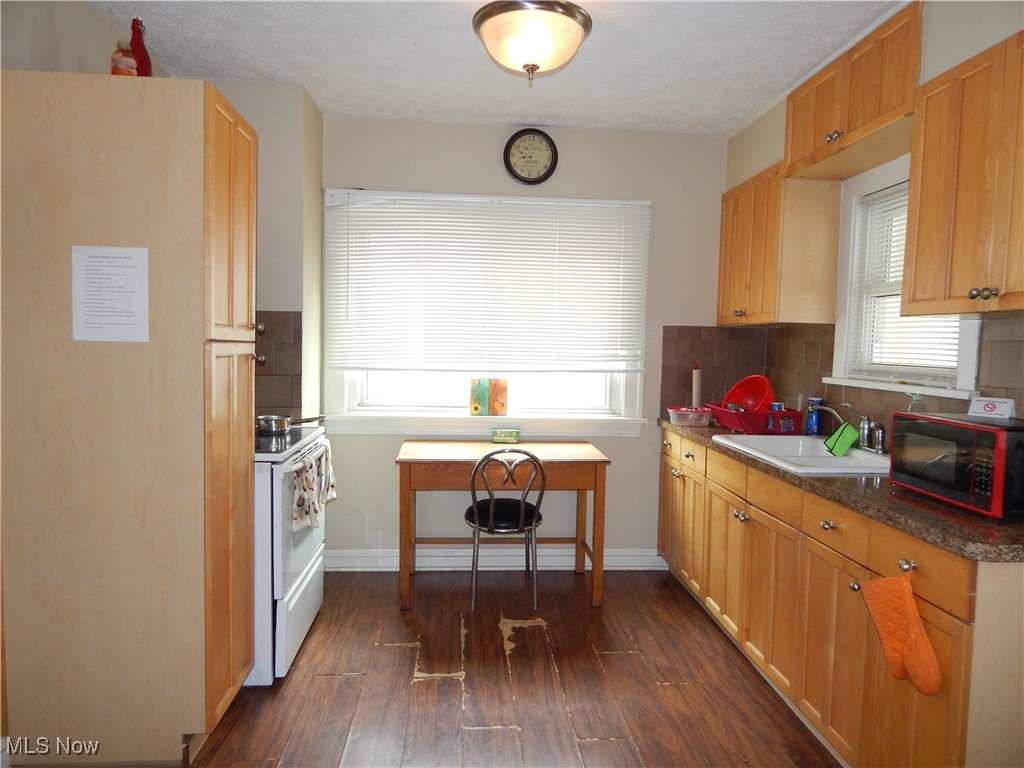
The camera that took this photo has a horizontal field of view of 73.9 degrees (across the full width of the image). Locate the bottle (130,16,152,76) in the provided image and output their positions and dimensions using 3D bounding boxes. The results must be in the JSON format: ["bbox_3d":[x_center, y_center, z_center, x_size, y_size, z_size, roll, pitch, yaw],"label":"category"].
[{"bbox_3d":[-1.248,-1.074,2.269,0.085,0.295,0.085,1,3,-4],"label":"bottle"}]

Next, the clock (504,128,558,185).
[{"bbox_3d":[0.108,-1.285,3.845,0.308,0.312,0.050,1,4,-4],"label":"clock"}]

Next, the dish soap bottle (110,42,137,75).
[{"bbox_3d":[-1.215,-0.993,2.135,0.080,0.151,0.080,1,4,-4],"label":"dish soap bottle"}]

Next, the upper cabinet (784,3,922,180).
[{"bbox_3d":[1.476,-1.133,2.773,0.291,0.380,0.924,1,4,-4],"label":"upper cabinet"}]

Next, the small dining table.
[{"bbox_3d":[-0.065,0.744,3.688,1.076,0.760,0.555,1,4,-4],"label":"small dining table"}]

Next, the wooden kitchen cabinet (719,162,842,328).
[{"bbox_3d":[1.399,-0.696,3.628,0.296,0.763,0.752,1,4,-4],"label":"wooden kitchen cabinet"}]

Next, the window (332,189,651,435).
[{"bbox_3d":[-0.136,-0.379,3.897,1.865,1.375,0.125,1,4,-4],"label":"window"}]

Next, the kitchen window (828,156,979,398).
[{"bbox_3d":[1.599,-0.455,2.786,0.120,0.969,1.000,1,4,-4],"label":"kitchen window"}]

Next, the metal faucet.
[{"bbox_3d":[1.411,0.183,2.883,0.285,0.190,0.220,1,4,-4],"label":"metal faucet"}]

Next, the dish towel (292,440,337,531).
[{"bbox_3d":[-0.831,0.424,2.883,0.075,0.325,0.550,1,4,-4],"label":"dish towel"}]

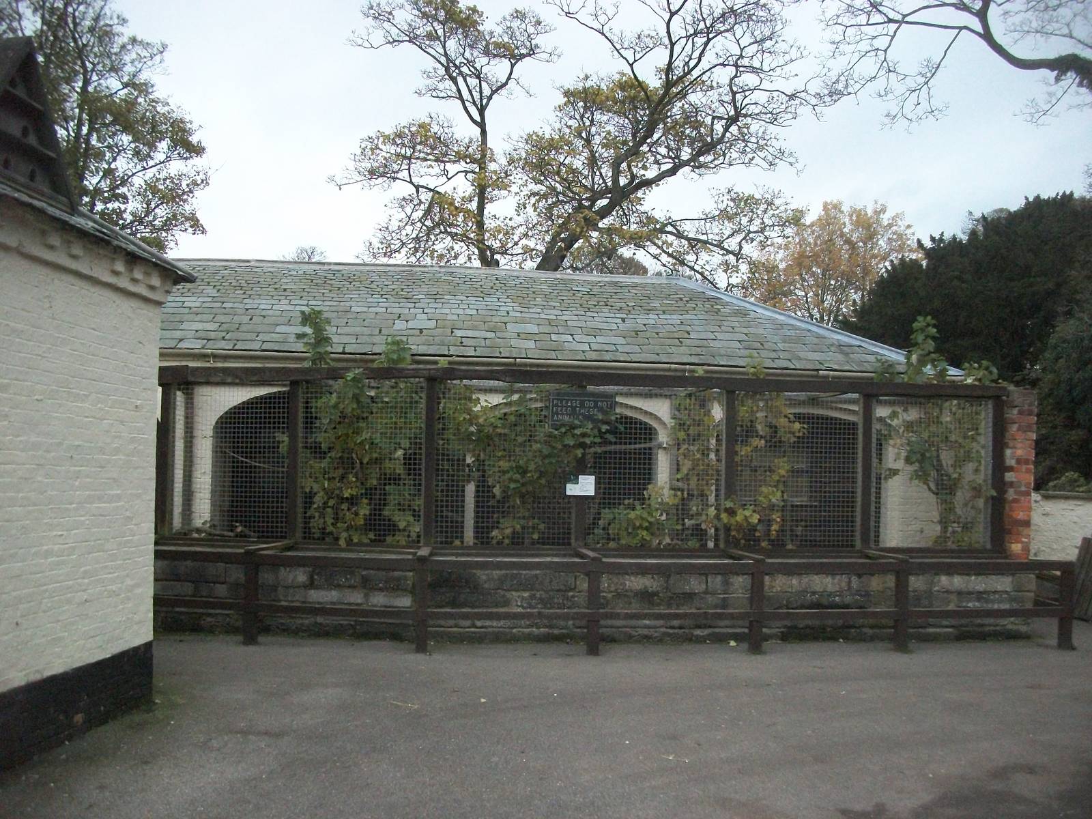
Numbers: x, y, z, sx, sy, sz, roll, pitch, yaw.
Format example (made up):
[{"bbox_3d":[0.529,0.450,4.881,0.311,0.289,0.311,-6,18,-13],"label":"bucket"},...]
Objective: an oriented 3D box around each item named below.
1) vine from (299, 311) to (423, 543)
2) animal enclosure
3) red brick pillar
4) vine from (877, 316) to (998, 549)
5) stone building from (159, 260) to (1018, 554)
[{"bbox_3d":[-1.955,0.188,10.598,1.340,2.490,0.850,1,-4,-1],"label":"vine"},{"bbox_3d":[0.371,0.582,10.995,8.660,1.780,1.700,1,-4,-1],"label":"animal enclosure"},{"bbox_3d":[4.801,0.684,10.421,0.340,1.780,0.350,1,-4,-1],"label":"red brick pillar"},{"bbox_3d":[4.168,0.249,10.768,1.310,2.510,0.850,1,-4,-1],"label":"vine"},{"bbox_3d":[-0.677,0.015,14.620,11.000,4.170,5.800,1,-4,-1],"label":"stone building"}]

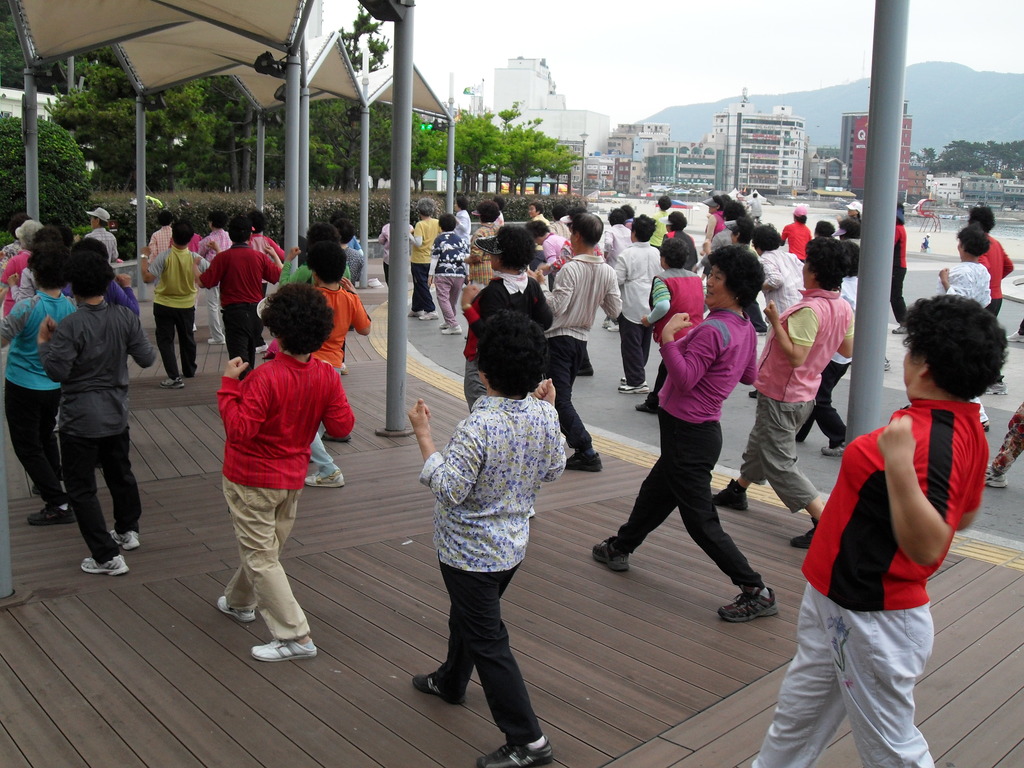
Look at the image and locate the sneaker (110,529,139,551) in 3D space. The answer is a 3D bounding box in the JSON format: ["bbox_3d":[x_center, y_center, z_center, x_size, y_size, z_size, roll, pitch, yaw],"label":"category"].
[{"bbox_3d":[-2.051,0.792,6.225,0.095,0.105,0.250,-9,14,-44],"label":"sneaker"}]

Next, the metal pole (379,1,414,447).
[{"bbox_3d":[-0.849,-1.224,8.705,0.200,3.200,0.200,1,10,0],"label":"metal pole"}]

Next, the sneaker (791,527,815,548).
[{"bbox_3d":[1.533,0.782,5.956,0.255,0.110,0.095,7,11,30],"label":"sneaker"}]

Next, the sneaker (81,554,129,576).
[{"bbox_3d":[-1.901,0.847,5.520,0.245,0.105,0.095,4,10,16],"label":"sneaker"}]

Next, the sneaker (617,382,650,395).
[{"bbox_3d":[1.078,0.040,10.500,0.275,0.105,0.100,3,10,12],"label":"sneaker"}]

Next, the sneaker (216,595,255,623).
[{"bbox_3d":[-1.176,0.958,5.050,0.250,0.100,0.095,9,12,39],"label":"sneaker"}]

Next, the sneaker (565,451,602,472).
[{"bbox_3d":[0.465,0.504,7.750,0.275,0.120,0.105,4,10,14],"label":"sneaker"}]

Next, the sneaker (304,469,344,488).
[{"bbox_3d":[-1.141,0.575,7.240,0.240,0.115,0.095,2,10,7],"label":"sneaker"}]

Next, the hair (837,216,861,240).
[{"bbox_3d":[2.946,-1.345,10.300,0.240,0.220,0.225,9,13,39],"label":"hair"}]

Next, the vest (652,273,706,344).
[{"bbox_3d":[1.330,-0.601,9.426,0.380,0.600,0.270,-3,11,-26],"label":"vest"}]

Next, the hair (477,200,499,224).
[{"bbox_3d":[-0.270,-1.971,13.600,0.250,0.250,0.240,8,11,34],"label":"hair"}]

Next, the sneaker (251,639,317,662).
[{"bbox_3d":[-0.902,1.053,4.673,0.255,0.098,0.095,1,10,-2],"label":"sneaker"}]

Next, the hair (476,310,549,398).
[{"bbox_3d":[0.002,-0.096,3.830,0.225,0.270,0.240,-3,11,-25],"label":"hair"}]

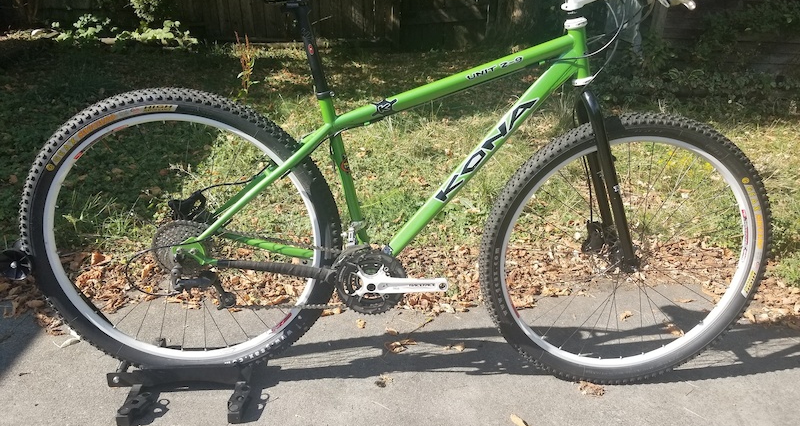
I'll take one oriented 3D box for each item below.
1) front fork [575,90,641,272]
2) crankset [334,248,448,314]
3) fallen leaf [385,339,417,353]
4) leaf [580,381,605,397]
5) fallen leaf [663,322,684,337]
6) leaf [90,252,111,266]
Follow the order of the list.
[{"bbox_3d":[0.500,-0.079,1.461,0.075,0.480,0.135,-19,21,5],"label":"front fork"},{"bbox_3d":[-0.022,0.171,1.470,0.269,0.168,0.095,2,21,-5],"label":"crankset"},{"bbox_3d":[0.000,0.393,1.763,0.090,0.020,0.050,-4,22,-15],"label":"fallen leaf"},{"bbox_3d":[0.514,0.472,1.603,0.078,0.020,0.048,13,24,27],"label":"leaf"},{"bbox_3d":[0.865,0.368,1.899,0.042,0.018,0.082,-10,24,-28],"label":"fallen leaf"},{"bbox_3d":[-1.097,0.176,2.205,0.072,0.035,0.045,-5,23,-17],"label":"leaf"}]

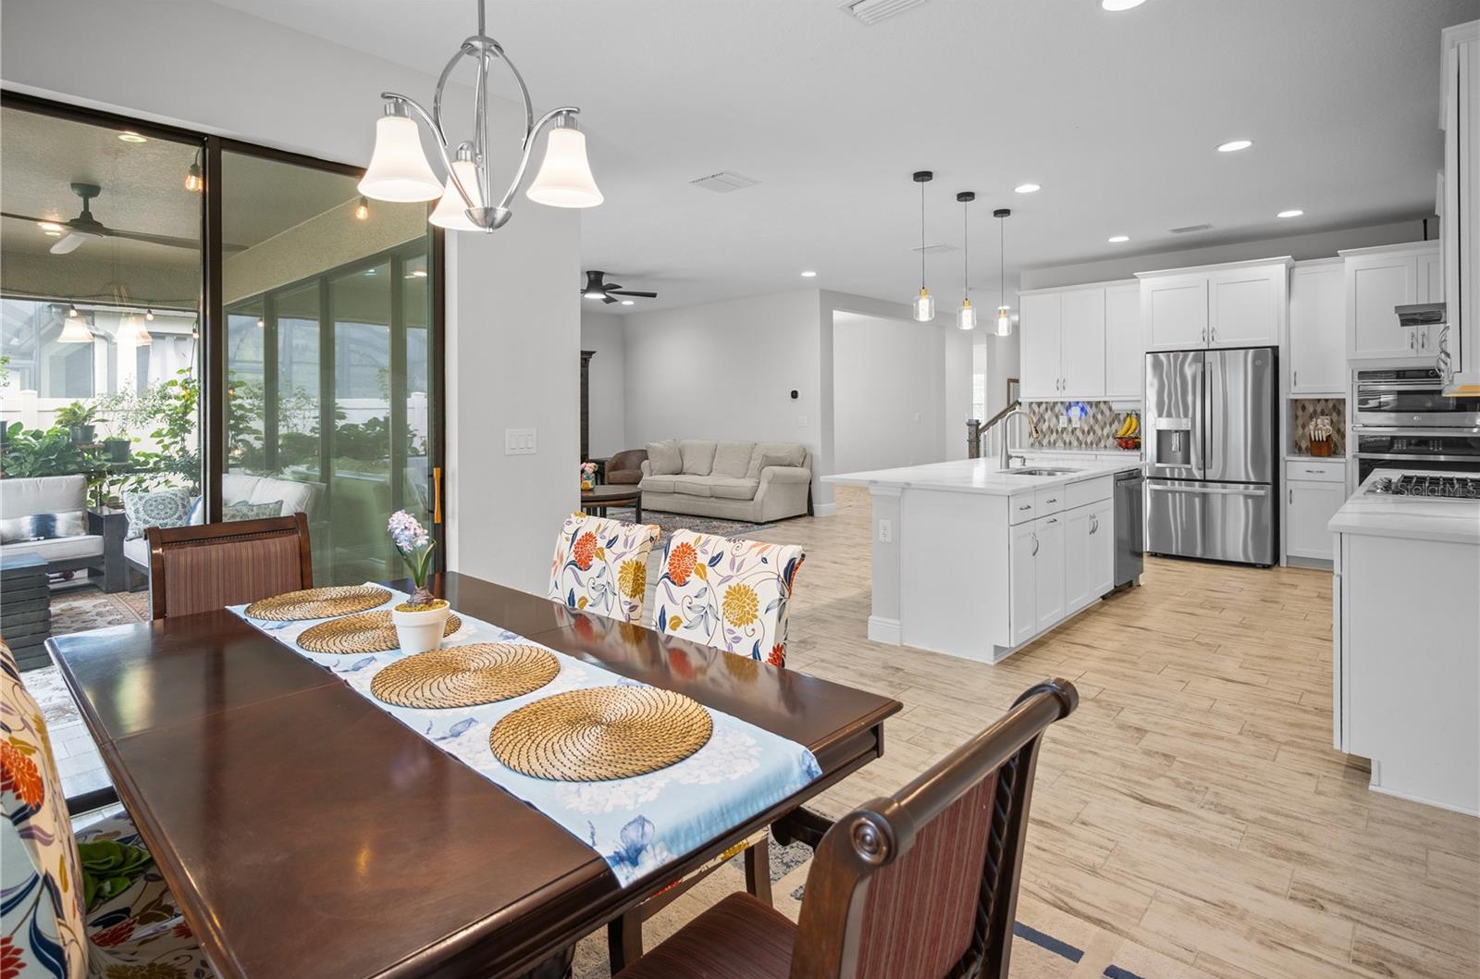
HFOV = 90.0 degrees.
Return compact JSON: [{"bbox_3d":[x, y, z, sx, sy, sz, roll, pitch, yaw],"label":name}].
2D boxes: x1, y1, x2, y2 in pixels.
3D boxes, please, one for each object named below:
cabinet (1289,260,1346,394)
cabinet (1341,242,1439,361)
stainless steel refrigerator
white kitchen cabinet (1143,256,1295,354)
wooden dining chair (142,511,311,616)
[{"bbox_3d":[4.893,-1.335,6.239,0.376,1.140,0.330,3,5,42],"label":"cabinet"},{"bbox_3d":[5.331,-1.460,5.816,0.880,0.870,0.630,4,6,42],"label":"cabinet"},{"bbox_3d":[4.194,-0.314,6.545,0.918,1.780,0.770,3,5,42],"label":"stainless steel refrigerator"},{"bbox_3d":[4.324,-1.629,6.738,1.150,0.740,0.640,4,6,42],"label":"white kitchen cabinet"},{"bbox_3d":[-1.453,0.598,2.241,0.580,0.955,0.500,3,5,42],"label":"wooden dining chair"}]

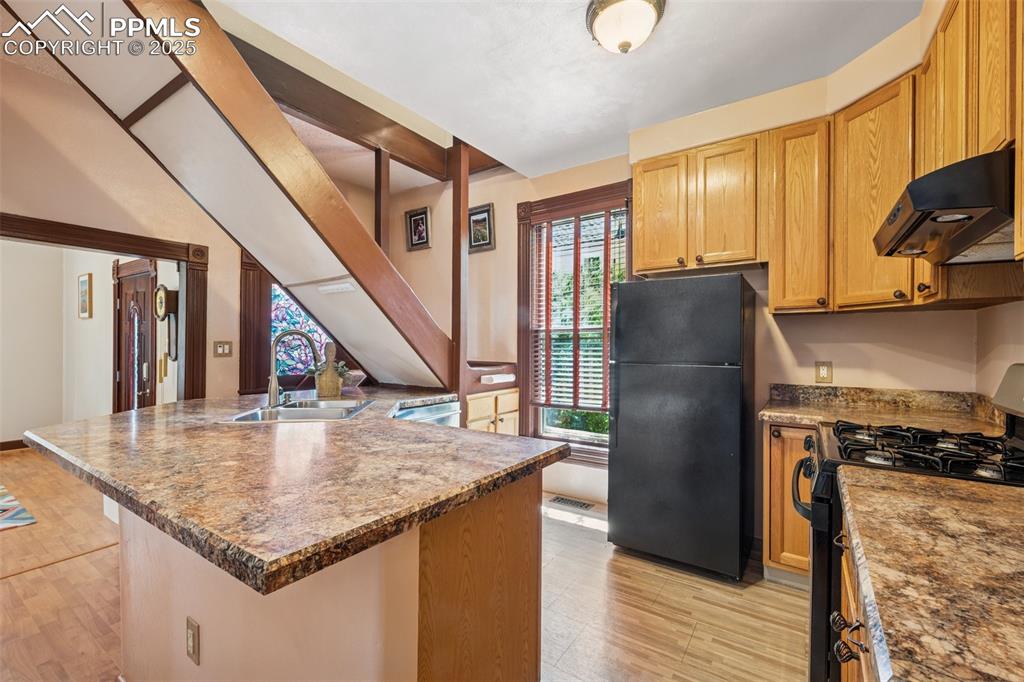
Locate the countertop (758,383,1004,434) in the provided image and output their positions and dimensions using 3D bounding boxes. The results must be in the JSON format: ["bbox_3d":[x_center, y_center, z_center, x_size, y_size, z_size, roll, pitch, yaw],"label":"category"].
[{"bbox_3d":[1.816,0.345,2.171,0.935,0.146,0.780,0,-1,34],"label":"countertop"}]

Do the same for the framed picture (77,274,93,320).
[{"bbox_3d":[-4.864,-0.506,4.861,0.450,0.490,0.040,0,-1,34],"label":"framed picture"}]

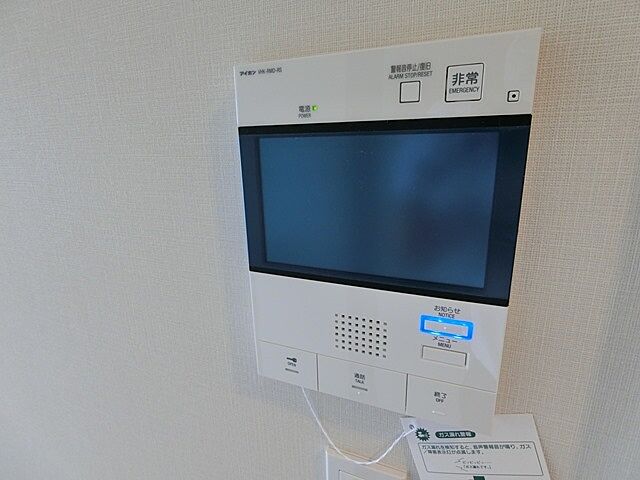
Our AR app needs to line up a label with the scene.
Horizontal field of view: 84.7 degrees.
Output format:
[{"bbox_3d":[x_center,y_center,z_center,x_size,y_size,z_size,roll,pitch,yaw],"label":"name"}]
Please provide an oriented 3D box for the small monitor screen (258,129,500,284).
[{"bbox_3d":[0.029,-0.021,0.233,0.152,0.091,0.006,5,16,22],"label":"small monitor screen"}]

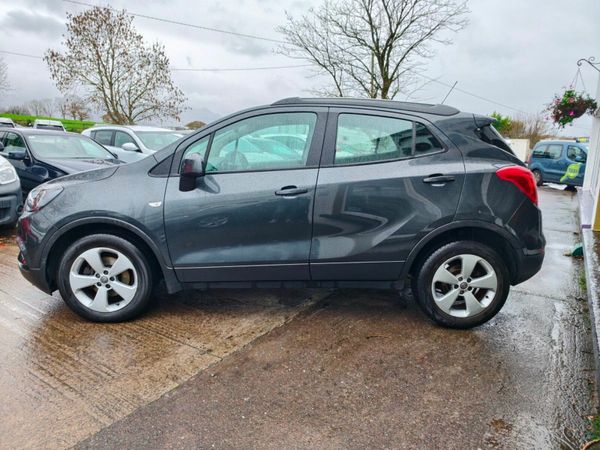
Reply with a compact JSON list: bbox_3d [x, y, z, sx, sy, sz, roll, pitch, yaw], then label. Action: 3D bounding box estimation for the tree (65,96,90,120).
[{"bbox_3d":[-41.855,-21.821,75.000,4.700,4.600,4.400,-5,13,-28],"label":"tree"}]

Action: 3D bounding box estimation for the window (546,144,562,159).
[{"bbox_3d":[9.458,-2.728,14.800,0.060,0.520,0.820,11,10,-4],"label":"window"}]

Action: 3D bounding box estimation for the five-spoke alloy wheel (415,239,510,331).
[{"bbox_3d":[1.175,0.421,2.933,0.685,0.685,0.220,1,11,-1],"label":"five-spoke alloy wheel"}]

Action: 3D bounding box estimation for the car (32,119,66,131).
[{"bbox_3d":[-13.157,-4.793,21.000,1.800,1.530,4.350,-5,12,-32],"label":"car"}]

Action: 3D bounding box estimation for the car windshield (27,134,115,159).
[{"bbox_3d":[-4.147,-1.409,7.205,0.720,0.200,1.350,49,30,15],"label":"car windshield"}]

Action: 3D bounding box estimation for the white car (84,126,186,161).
[{"bbox_3d":[-3.465,-1.556,9.537,4.270,1.450,1.770,8,13,30],"label":"white car"}]

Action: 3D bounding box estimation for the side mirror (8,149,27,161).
[{"bbox_3d":[-4.582,-1.143,6.467,0.130,0.160,0.230,8,13,31],"label":"side mirror"}]

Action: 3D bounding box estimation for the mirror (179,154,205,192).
[{"bbox_3d":[-0.710,-0.337,2.611,0.140,0.215,0.220,1,11,-1],"label":"mirror"}]

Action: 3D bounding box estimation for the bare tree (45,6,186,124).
[{"bbox_3d":[-11.106,-9.360,24.000,8.500,7.700,7.500,1,10,0],"label":"bare tree"}]

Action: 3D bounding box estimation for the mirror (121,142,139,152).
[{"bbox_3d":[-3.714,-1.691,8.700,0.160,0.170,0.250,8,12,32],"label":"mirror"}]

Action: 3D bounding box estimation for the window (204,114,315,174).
[{"bbox_3d":[-0.275,-0.582,2.779,0.764,0.437,0.080,1,-15,-1],"label":"window"}]

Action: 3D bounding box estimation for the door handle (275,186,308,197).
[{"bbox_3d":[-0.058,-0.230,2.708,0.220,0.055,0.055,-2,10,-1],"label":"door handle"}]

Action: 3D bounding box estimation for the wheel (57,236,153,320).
[{"bbox_3d":[-1.379,0.371,2.901,0.685,0.685,0.220,1,11,-1],"label":"wheel"}]

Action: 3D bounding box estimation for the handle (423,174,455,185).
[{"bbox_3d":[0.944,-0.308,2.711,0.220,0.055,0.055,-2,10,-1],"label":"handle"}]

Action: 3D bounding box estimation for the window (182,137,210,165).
[{"bbox_3d":[-0.714,-0.487,2.736,0.200,0.250,0.045,2,-7,6],"label":"window"}]

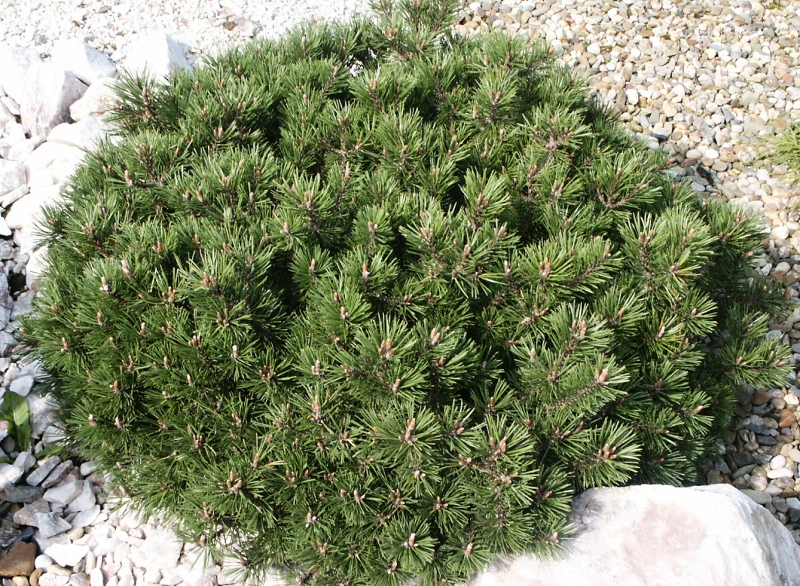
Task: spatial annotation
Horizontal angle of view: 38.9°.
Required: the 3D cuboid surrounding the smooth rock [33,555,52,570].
[{"bbox_3d":[-0.519,0.391,1.643,0.028,0.020,0.022,0,42,0],"label":"smooth rock"}]

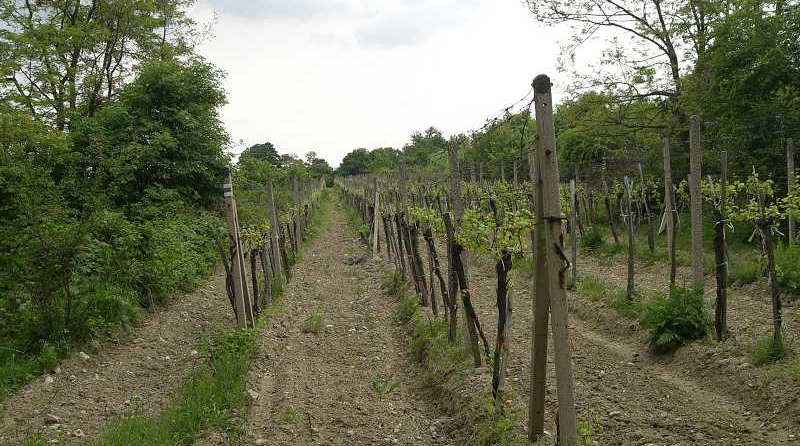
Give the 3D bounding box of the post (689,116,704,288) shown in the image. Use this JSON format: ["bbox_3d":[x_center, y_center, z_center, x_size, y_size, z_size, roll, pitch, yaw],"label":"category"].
[{"bbox_3d":[2.800,-0.014,8.250,0.100,1.980,0.100,-3,2,-4],"label":"post"}]

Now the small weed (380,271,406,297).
[{"bbox_3d":[-0.082,0.777,11.100,0.320,0.290,0.300,-1,2,0],"label":"small weed"}]

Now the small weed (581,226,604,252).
[{"bbox_3d":[3.332,0.286,15.200,0.420,0.390,0.380,-1,2,0],"label":"small weed"}]

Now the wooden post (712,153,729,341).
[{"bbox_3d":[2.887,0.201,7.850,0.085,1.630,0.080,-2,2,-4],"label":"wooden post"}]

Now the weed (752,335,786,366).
[{"bbox_3d":[2.672,0.922,6.350,0.240,0.190,0.220,-1,2,0],"label":"weed"}]

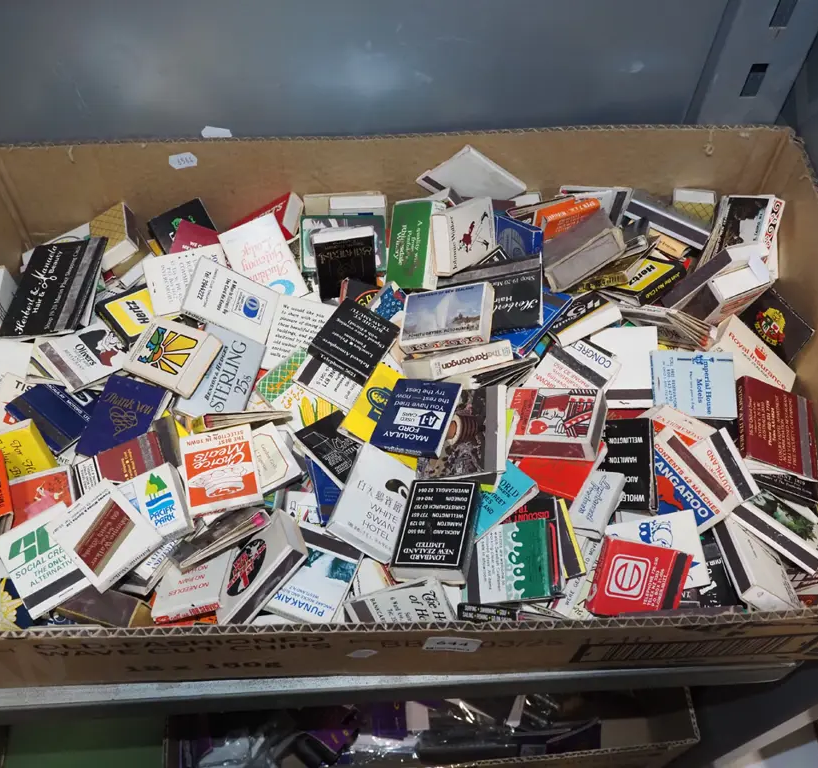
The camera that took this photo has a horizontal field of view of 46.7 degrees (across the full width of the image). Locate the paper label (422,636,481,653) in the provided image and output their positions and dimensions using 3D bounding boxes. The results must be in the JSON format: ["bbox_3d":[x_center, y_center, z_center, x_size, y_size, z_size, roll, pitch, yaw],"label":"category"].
[{"bbox_3d":[0.021,0.128,0.462,0.027,0.017,0.001,7,55,-12],"label":"paper label"}]

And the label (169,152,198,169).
[{"bbox_3d":[-0.155,-0.153,0.650,0.020,0.013,0.001,-8,55,8],"label":"label"}]

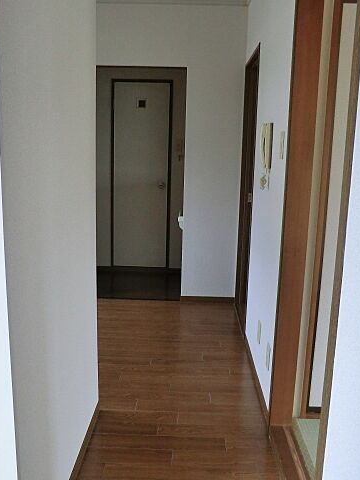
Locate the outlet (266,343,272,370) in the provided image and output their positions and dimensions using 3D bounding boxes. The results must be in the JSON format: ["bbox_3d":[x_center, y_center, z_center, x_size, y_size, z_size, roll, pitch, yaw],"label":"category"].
[{"bbox_3d":[0.436,0.578,2.179,0.012,0.122,0.072,2,10,1],"label":"outlet"}]

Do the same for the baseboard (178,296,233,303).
[{"bbox_3d":[0.245,0.519,3.879,0.471,0.048,0.012,2,10,1],"label":"baseboard"}]

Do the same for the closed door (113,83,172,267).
[{"bbox_3d":[-0.413,-0.663,4.736,0.601,1.938,0.045,2,10,1],"label":"closed door"}]

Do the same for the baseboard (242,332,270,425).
[{"bbox_3d":[0.441,0.764,2.551,0.012,0.050,0.964,2,10,1],"label":"baseboard"}]

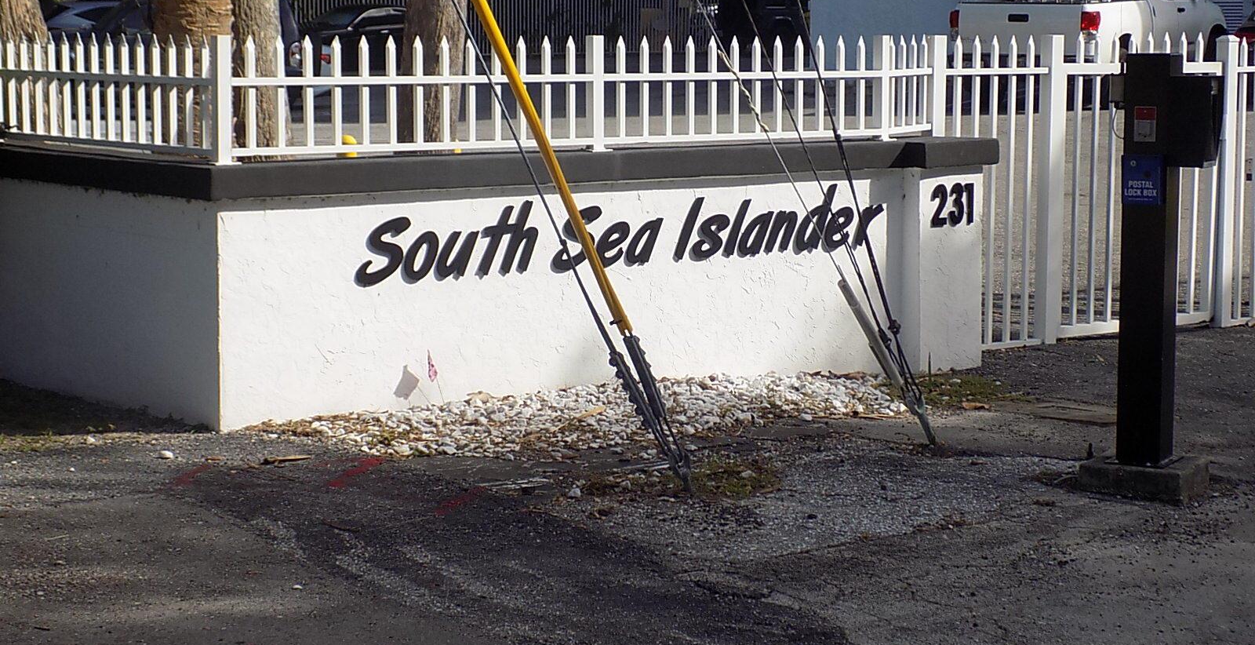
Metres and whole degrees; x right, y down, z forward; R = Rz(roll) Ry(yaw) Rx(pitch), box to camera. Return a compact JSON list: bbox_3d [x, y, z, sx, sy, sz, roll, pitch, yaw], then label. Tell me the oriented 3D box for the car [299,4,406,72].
[{"bbox_3d":[-5.773,-5.686,47.353,4.800,1.460,1.860,-5,9,-38],"label":"car"}]

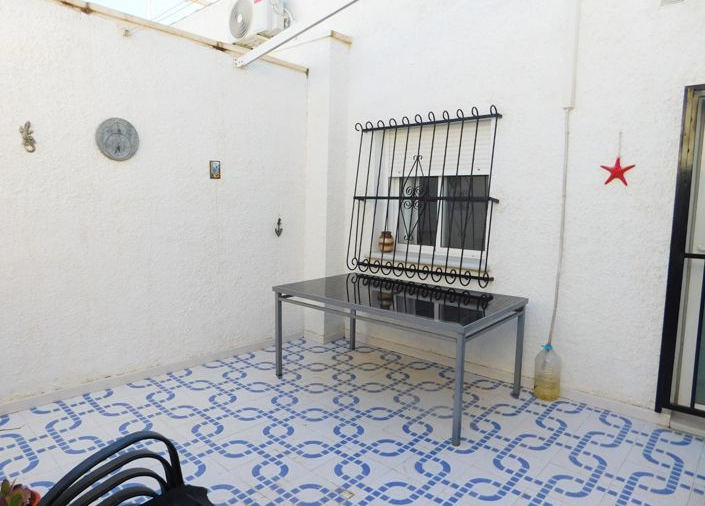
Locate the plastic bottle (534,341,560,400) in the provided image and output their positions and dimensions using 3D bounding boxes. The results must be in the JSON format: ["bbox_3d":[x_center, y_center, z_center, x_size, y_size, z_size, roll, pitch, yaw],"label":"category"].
[{"bbox_3d":[1.428,0.870,3.423,0.185,0.405,0.185,7,9,43],"label":"plastic bottle"}]

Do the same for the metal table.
[{"bbox_3d":[0.323,0.678,3.627,1.681,0.742,1.002,6,9,40],"label":"metal table"}]

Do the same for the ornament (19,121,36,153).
[{"bbox_3d":[-2.089,-0.743,3.014,0.030,0.198,0.091,7,9,43],"label":"ornament"}]

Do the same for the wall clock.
[{"bbox_3d":[-1.710,-0.826,3.408,0.030,0.309,0.309,7,9,43],"label":"wall clock"}]

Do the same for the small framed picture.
[{"bbox_3d":[-1.174,-0.709,4.004,0.017,0.156,0.096,7,9,43],"label":"small framed picture"}]

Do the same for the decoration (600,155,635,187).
[{"bbox_3d":[1.747,-0.543,3.081,0.202,0.195,0.030,7,9,43],"label":"decoration"}]

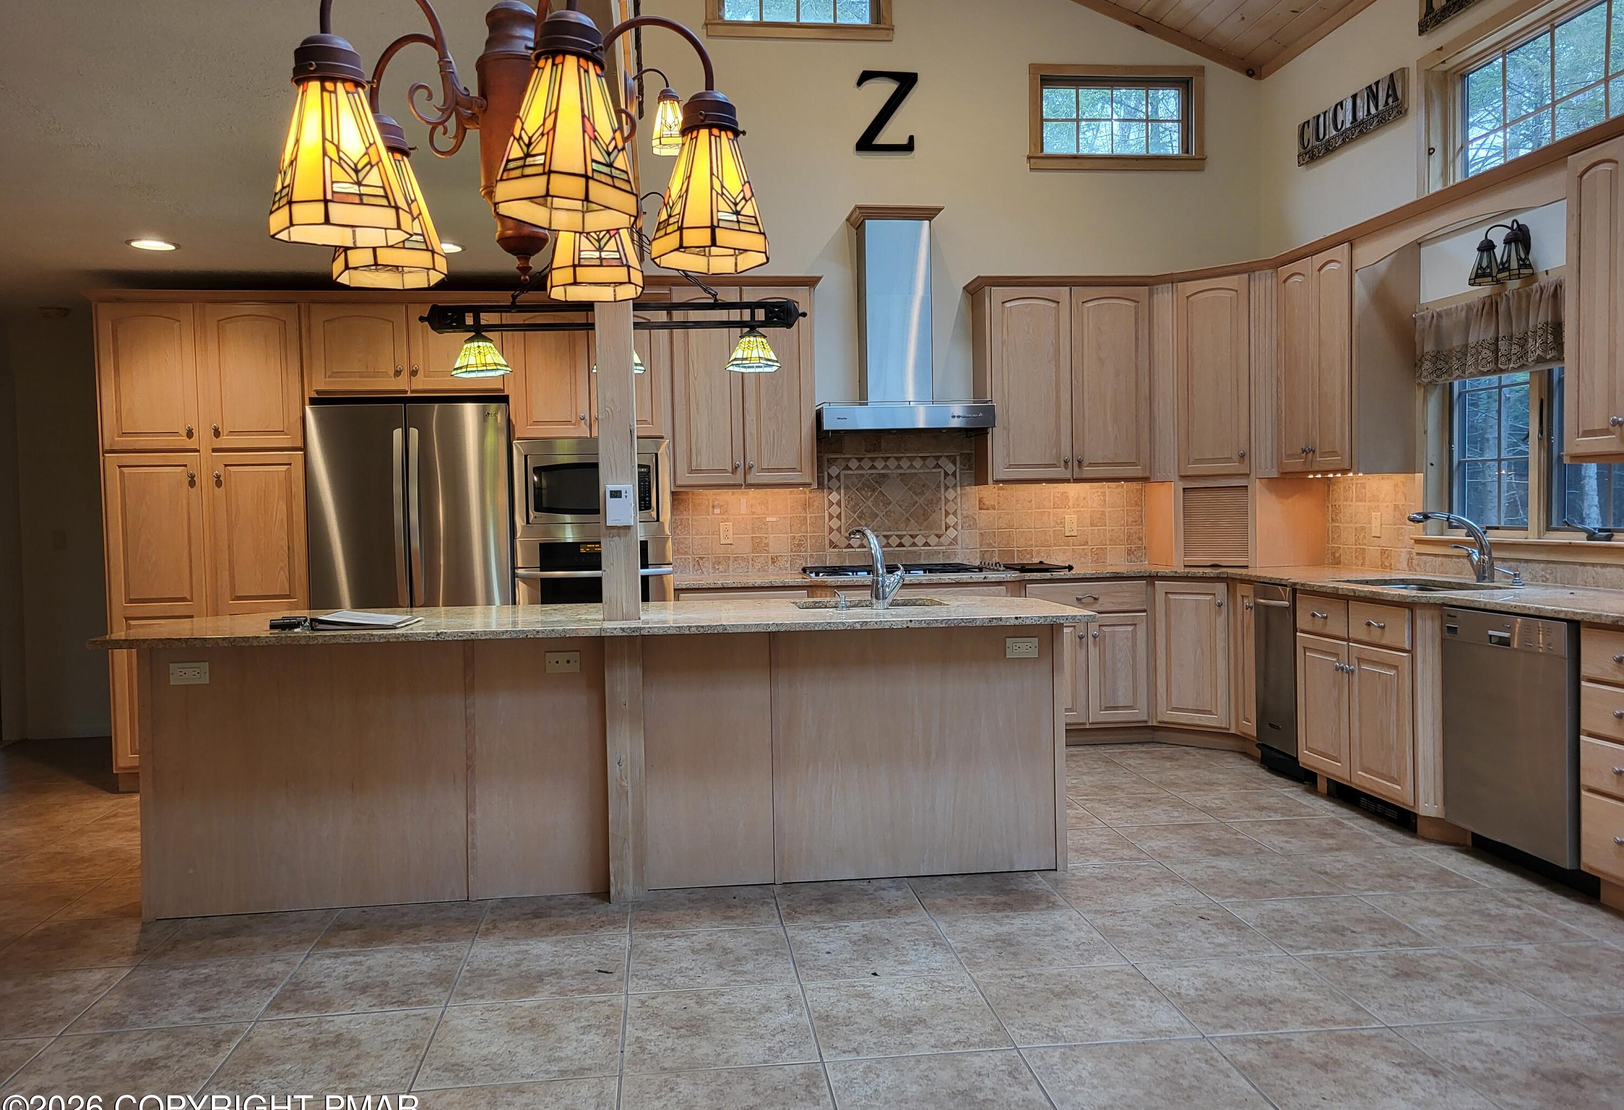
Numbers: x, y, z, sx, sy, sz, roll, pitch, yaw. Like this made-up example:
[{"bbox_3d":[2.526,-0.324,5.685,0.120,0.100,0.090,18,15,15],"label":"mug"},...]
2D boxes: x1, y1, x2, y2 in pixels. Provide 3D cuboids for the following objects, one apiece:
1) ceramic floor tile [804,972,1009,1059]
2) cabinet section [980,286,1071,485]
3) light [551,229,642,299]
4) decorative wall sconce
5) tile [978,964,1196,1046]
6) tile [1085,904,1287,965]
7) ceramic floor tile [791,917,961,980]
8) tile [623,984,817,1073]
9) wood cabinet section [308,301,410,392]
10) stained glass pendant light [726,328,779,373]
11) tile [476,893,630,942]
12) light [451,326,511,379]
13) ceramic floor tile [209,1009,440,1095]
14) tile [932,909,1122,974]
[{"bbox_3d":[0.224,1.145,3.020,0.453,0.010,0.453,-1,2,-7],"label":"ceramic floor tile"},{"bbox_3d":[1.138,-0.907,6.630,0.454,1.035,0.325,-1,2,-7],"label":"cabinet section"},{"bbox_3d":[-0.288,-0.433,1.627,0.128,0.165,0.128,-1,2,-7],"label":"light"},{"bbox_3d":[2.719,-1.183,4.762,0.190,0.241,0.310,-1,2,-7],"label":"decorative wall sconce"},{"bbox_3d":[0.680,1.141,3.087,0.457,0.010,0.457,-1,2,-7],"label":"tile"},{"bbox_3d":[1.098,1.139,3.674,0.457,0.010,0.457,-1,2,-7],"label":"tile"},{"bbox_3d":[0.172,1.140,3.507,0.457,0.010,0.457,-1,2,-7],"label":"ceramic floor tile"},{"bbox_3d":[-0.233,1.166,2.997,0.457,0.010,0.457,-1,2,-7],"label":"tile"},{"bbox_3d":[-2.132,-0.969,5.928,0.444,0.413,0.550,-1,2,-7],"label":"wood cabinet section"},{"bbox_3d":[-0.205,-0.712,4.268,0.190,0.151,0.190,-1,2,-7],"label":"stained glass pendant light"},{"bbox_3d":[-0.809,1.154,3.912,0.457,0.010,0.457,-1,2,-7],"label":"tile"},{"bbox_3d":[-1.185,-0.722,4.363,0.210,0.180,0.210,-1,2,-7],"label":"light"},{"bbox_3d":[-1.144,1.178,2.879,0.457,0.010,0.457,-1,2,-7],"label":"ceramic floor tile"},{"bbox_3d":[0.630,1.131,3.559,0.457,0.010,0.457,-1,2,-7],"label":"tile"}]

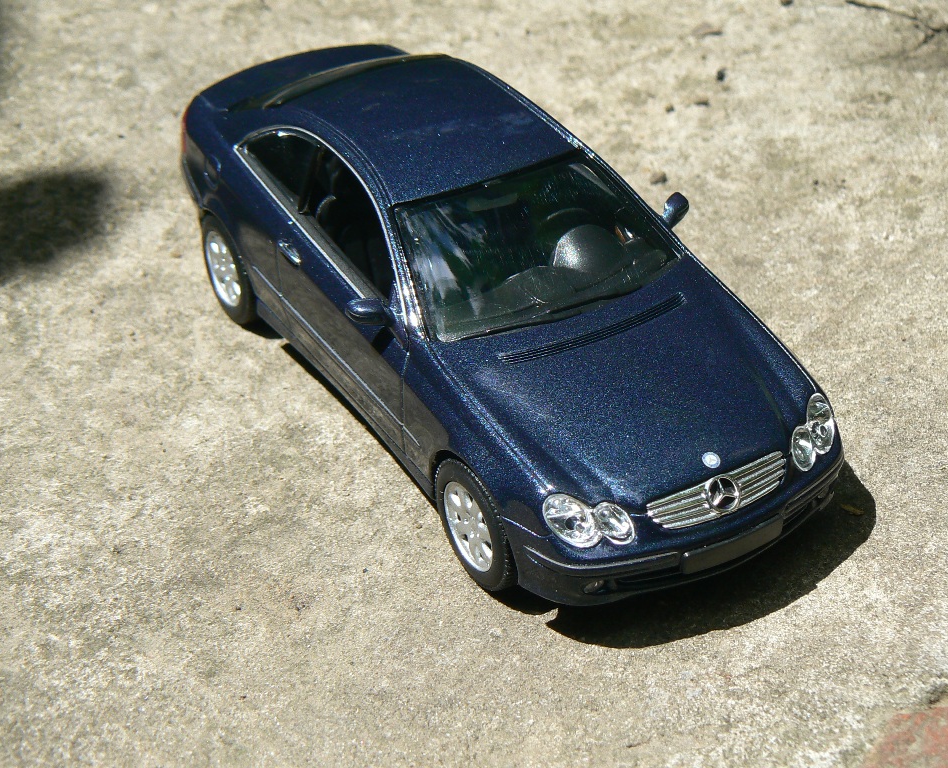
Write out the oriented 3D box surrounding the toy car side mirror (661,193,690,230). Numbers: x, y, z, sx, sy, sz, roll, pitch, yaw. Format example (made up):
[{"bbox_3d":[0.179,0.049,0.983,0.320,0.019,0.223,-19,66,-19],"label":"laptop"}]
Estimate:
[{"bbox_3d":[0.055,-0.048,0.545,0.010,0.007,0.006,-19,37,-25],"label":"toy car side mirror"}]

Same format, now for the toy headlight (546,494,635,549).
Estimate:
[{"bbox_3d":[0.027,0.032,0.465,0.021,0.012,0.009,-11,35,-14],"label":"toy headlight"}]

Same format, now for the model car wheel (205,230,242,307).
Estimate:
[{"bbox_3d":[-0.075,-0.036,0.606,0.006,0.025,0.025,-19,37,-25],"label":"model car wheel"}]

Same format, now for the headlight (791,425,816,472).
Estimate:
[{"bbox_3d":[0.081,0.016,0.489,0.007,0.010,0.005,-24,40,-31],"label":"headlight"}]

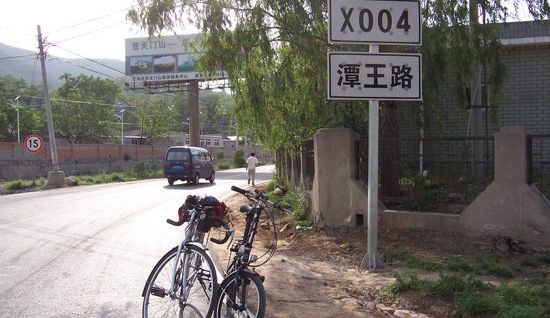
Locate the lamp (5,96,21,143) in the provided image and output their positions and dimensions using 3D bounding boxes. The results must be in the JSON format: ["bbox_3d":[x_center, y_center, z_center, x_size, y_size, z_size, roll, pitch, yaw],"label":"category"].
[{"bbox_3d":[-24.000,-2.330,48.000,1.500,6.900,0.600,0,1,18],"label":"lamp"}]

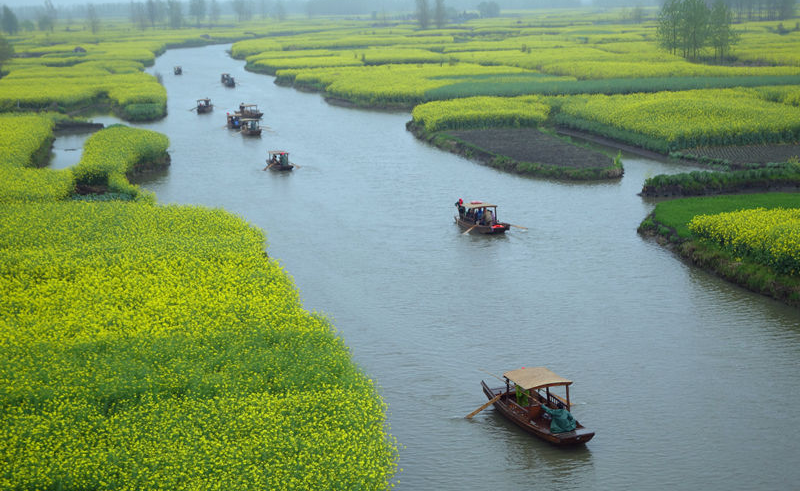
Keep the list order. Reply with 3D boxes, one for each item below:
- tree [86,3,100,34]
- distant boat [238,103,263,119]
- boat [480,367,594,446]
[{"bbox_3d":[-149.785,-110.786,683.978,6.120,15.180,6.120,-1,10,0],"label":"tree"},{"bbox_3d":[-20.072,-17.895,186.912,1.780,1.860,6.800,-6,11,-28],"label":"distant boat"},{"bbox_3d":[4.979,5.612,50.733,1.780,1.860,6.900,-5,11,-21],"label":"boat"}]

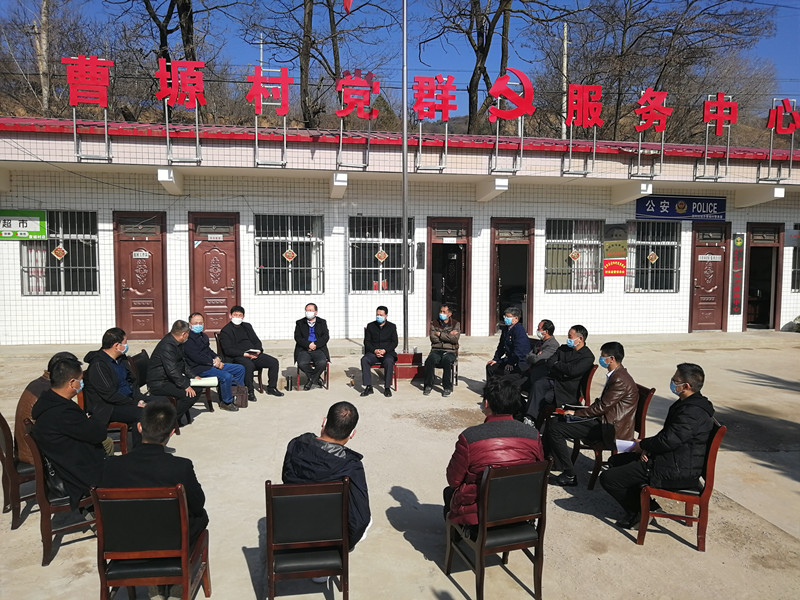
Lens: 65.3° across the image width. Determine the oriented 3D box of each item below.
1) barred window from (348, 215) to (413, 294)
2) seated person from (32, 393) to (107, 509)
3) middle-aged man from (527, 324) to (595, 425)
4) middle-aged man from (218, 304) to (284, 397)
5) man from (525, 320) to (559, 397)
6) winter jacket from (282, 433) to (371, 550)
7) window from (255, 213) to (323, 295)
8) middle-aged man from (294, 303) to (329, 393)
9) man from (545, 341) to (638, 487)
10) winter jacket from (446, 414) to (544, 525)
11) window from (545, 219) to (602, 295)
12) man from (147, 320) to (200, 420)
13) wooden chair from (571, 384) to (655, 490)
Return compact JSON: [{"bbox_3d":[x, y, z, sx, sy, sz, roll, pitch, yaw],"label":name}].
[{"bbox_3d":[-0.400,-0.997,14.009,1.450,1.731,0.100,0,4,-10],"label":"barred window"},{"bbox_3d":[-2.296,1.100,4.760,0.800,1.320,0.600,-2,5,-38],"label":"seated person"},{"bbox_3d":[1.756,0.959,7.029,0.720,1.300,0.540,-1,4,-12],"label":"middle-aged man"},{"bbox_3d":[-2.244,0.762,9.318,0.850,1.310,0.600,3,5,41],"label":"middle-aged man"},{"bbox_3d":[1.744,0.930,8.129,0.810,1.330,0.520,0,4,-6],"label":"man"},{"bbox_3d":[-0.442,1.133,3.772,0.540,0.650,0.480,0,4,-6],"label":"winter jacket"},{"bbox_3d":[-2.367,-0.962,13.439,1.469,1.727,0.100,0,4,-10],"label":"window"},{"bbox_3d":[-1.344,0.706,9.654,0.560,1.330,0.680,0,4,-10],"label":"middle-aged man"},{"bbox_3d":[1.866,1.093,6.037,0.860,1.330,0.520,1,4,0],"label":"man"},{"bbox_3d":[0.597,1.098,4.140,0.580,0.660,0.430,-1,4,-18],"label":"winter jacket"},{"bbox_3d":[4.154,-1.024,14.775,1.464,1.750,0.100,0,4,-10],"label":"window"},{"bbox_3d":[-2.725,0.906,7.574,0.700,1.280,0.550,1,4,6],"label":"man"},{"bbox_3d":[2.024,1.258,5.930,0.575,0.922,0.494,0,4,-1],"label":"wooden chair"}]

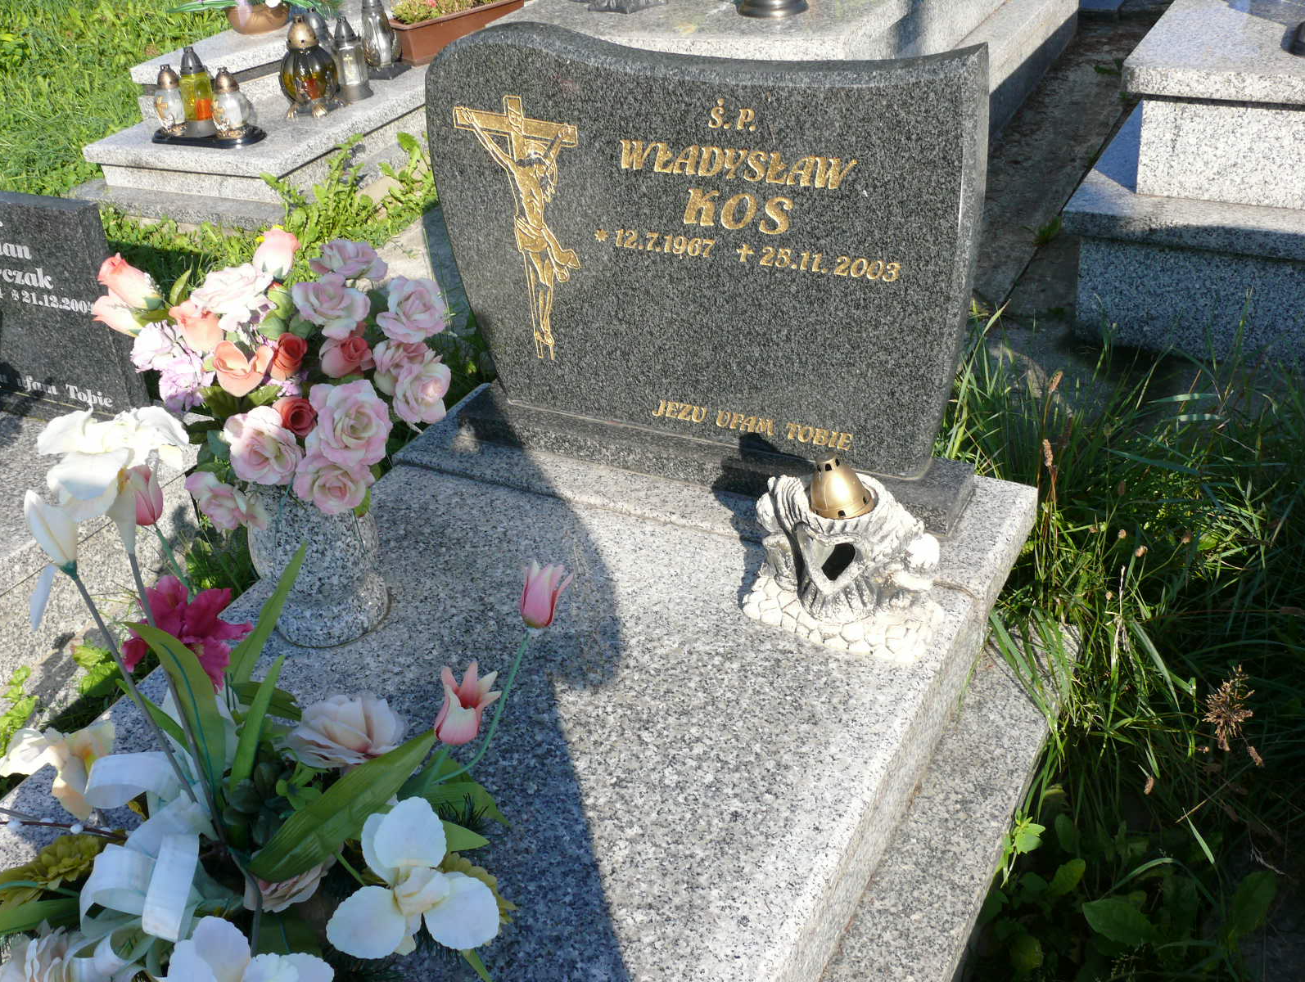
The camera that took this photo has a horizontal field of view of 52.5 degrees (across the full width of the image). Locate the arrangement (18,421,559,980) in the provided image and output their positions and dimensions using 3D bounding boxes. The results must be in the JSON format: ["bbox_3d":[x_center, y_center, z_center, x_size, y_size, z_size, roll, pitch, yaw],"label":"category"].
[{"bbox_3d":[-0.377,0.180,1.225,0.567,0.484,0.556,12,36,27],"label":"arrangement"}]

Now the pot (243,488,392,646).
[{"bbox_3d":[-0.419,0.057,1.642,0.160,0.232,0.160,-4,32,3],"label":"pot"}]

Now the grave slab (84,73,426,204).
[{"bbox_3d":[-0.982,-1.342,4.515,0.759,0.130,1.700,12,36,26],"label":"grave slab"}]

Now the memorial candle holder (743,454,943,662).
[{"bbox_3d":[0.232,0.046,1.554,0.242,0.201,0.163,12,36,27],"label":"memorial candle holder"}]

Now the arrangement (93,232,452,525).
[{"bbox_3d":[-0.438,-0.126,1.527,0.422,0.335,0.355,12,36,27],"label":"arrangement"}]

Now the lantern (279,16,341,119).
[{"bbox_3d":[-1.062,-1.319,4.102,0.181,0.284,0.181,12,36,26],"label":"lantern"}]

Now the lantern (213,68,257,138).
[{"bbox_3d":[-1.258,-1.168,3.971,0.128,0.199,0.128,12,36,26],"label":"lantern"}]

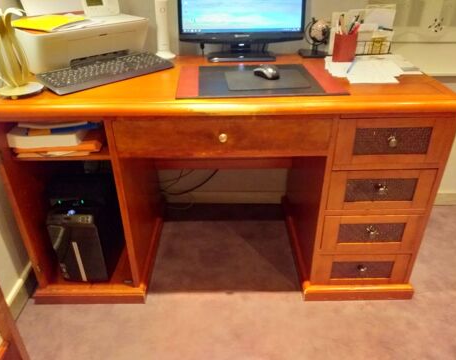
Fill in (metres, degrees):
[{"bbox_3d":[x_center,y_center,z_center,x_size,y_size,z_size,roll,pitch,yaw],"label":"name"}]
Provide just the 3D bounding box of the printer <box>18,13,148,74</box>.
[{"bbox_3d":[-0.542,-0.527,1.395,0.242,0.147,0.444,26,39,38],"label":"printer"}]

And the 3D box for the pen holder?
[{"bbox_3d":[0.444,-0.519,1.403,0.080,0.102,0.080,-1,30,0],"label":"pen holder"}]

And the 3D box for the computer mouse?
[{"bbox_3d":[0.124,-0.345,1.159,0.060,0.036,0.100,-22,36,-32],"label":"computer mouse"}]

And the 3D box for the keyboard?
[{"bbox_3d":[-0.389,-0.355,1.196,0.152,0.024,0.419,32,42,29],"label":"keyboard"}]

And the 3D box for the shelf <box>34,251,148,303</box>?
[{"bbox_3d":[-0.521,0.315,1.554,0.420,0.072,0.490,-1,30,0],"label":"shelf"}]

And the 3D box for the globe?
[{"bbox_3d":[0.355,-0.567,1.444,0.125,0.145,0.110,-1,30,0],"label":"globe"}]

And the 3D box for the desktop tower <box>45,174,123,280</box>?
[{"bbox_3d":[-0.533,0.155,1.439,0.165,0.315,0.370,-1,30,0],"label":"desktop tower"}]

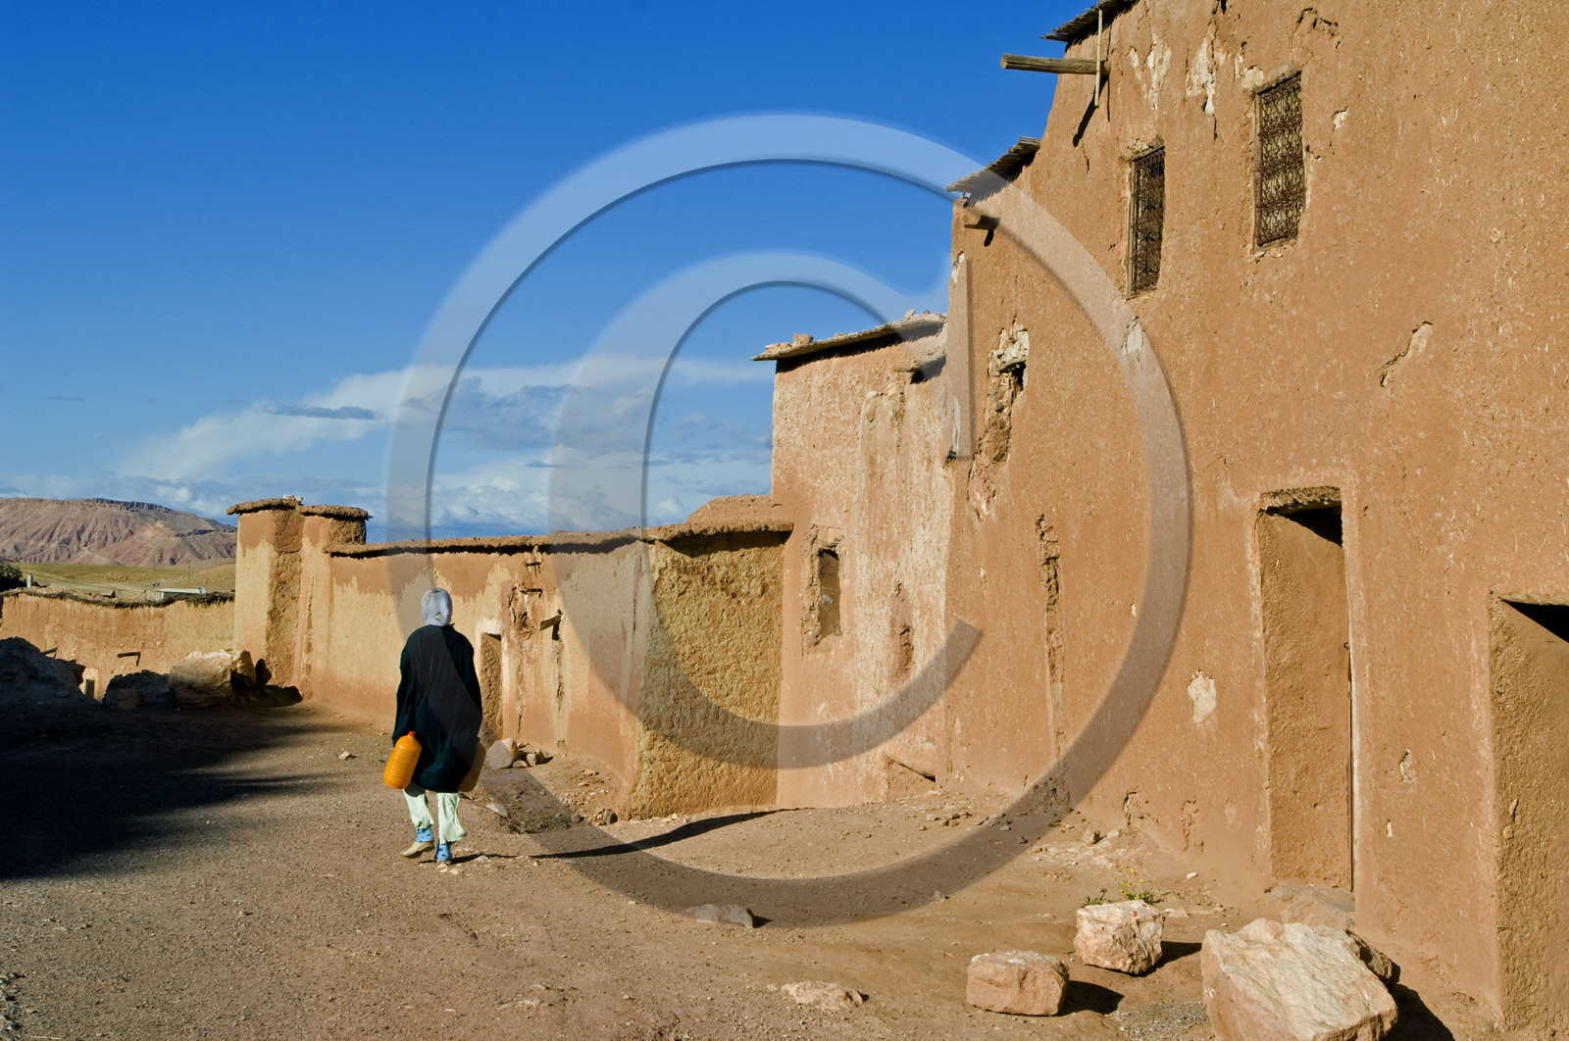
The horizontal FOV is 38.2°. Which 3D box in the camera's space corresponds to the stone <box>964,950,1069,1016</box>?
[{"bbox_3d":[0.879,1.735,8.500,0.366,0.186,0.274,0,-1,10],"label":"stone"}]

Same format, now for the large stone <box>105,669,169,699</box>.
[{"bbox_3d":[-8.304,2.140,29.200,0.830,0.398,0.622,0,-1,-14],"label":"large stone"}]

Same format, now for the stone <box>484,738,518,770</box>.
[{"bbox_3d":[-2.269,1.869,18.100,0.250,0.240,0.250,0,-1,0],"label":"stone"}]

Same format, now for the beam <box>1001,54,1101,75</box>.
[{"bbox_3d":[1.801,-3.048,15.124,0.710,0.100,0.100,0,-1,-10],"label":"beam"}]

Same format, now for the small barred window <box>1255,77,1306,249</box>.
[{"bbox_3d":[2.697,-1.929,12.211,0.080,0.884,0.666,0,-1,-10],"label":"small barred window"}]

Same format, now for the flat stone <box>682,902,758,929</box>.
[{"bbox_3d":[-0.309,1.863,10.650,0.310,0.090,0.190,0,-1,20],"label":"flat stone"}]

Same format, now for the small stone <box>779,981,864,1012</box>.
[{"bbox_3d":[0.142,1.798,8.550,0.295,0.069,0.177,0,-1,8],"label":"small stone"}]

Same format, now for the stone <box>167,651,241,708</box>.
[{"bbox_3d":[-7.330,2.016,28.600,0.858,0.699,0.643,0,-1,-14],"label":"stone"}]

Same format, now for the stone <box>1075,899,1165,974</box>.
[{"bbox_3d":[1.364,1.691,9.200,0.300,0.252,0.270,0,-1,25],"label":"stone"}]

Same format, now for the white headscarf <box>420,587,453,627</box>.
[{"bbox_3d":[-2.037,0.509,13.250,0.190,0.235,0.220,0,-1,-12],"label":"white headscarf"}]

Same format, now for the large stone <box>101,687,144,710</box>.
[{"bbox_3d":[-8.229,2.221,28.200,0.497,0.244,0.397,0,-1,-14],"label":"large stone"}]

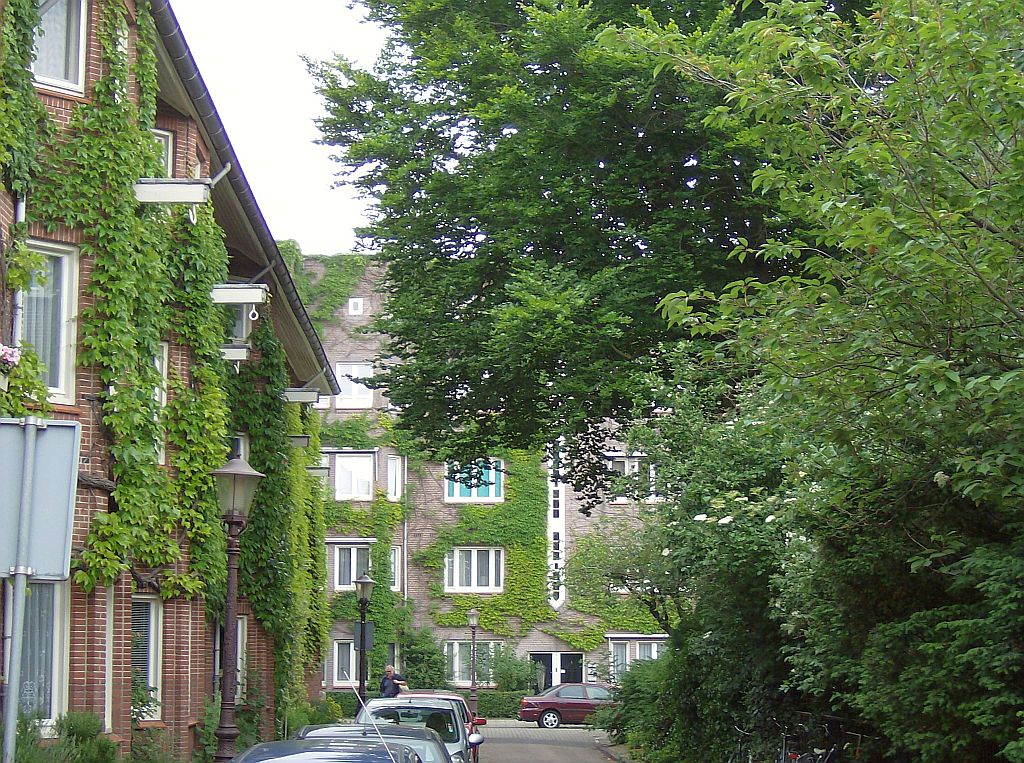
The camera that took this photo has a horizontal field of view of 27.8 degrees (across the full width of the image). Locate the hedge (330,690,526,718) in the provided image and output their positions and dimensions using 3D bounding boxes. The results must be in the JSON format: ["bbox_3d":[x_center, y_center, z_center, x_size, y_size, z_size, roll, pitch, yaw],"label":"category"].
[{"bbox_3d":[-2.838,11.087,70.643,7.200,1.000,0.900,0,-8,0],"label":"hedge"}]

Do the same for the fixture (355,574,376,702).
[{"bbox_3d":[-3.170,5.950,44.101,0.530,3.740,0.530,0,-8,0],"label":"fixture"}]

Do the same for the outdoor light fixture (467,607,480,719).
[{"bbox_3d":[-1.233,9.141,66.677,0.520,3.720,0.520,0,-8,0],"label":"outdoor light fixture"}]

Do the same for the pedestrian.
[{"bbox_3d":[-2.342,6.483,40.491,0.580,1.770,0.420,-3,-9,20],"label":"pedestrian"}]

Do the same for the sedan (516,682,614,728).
[{"bbox_3d":[2.450,10.065,64.223,4.480,1.420,1.740,0,-8,-2],"label":"sedan"}]

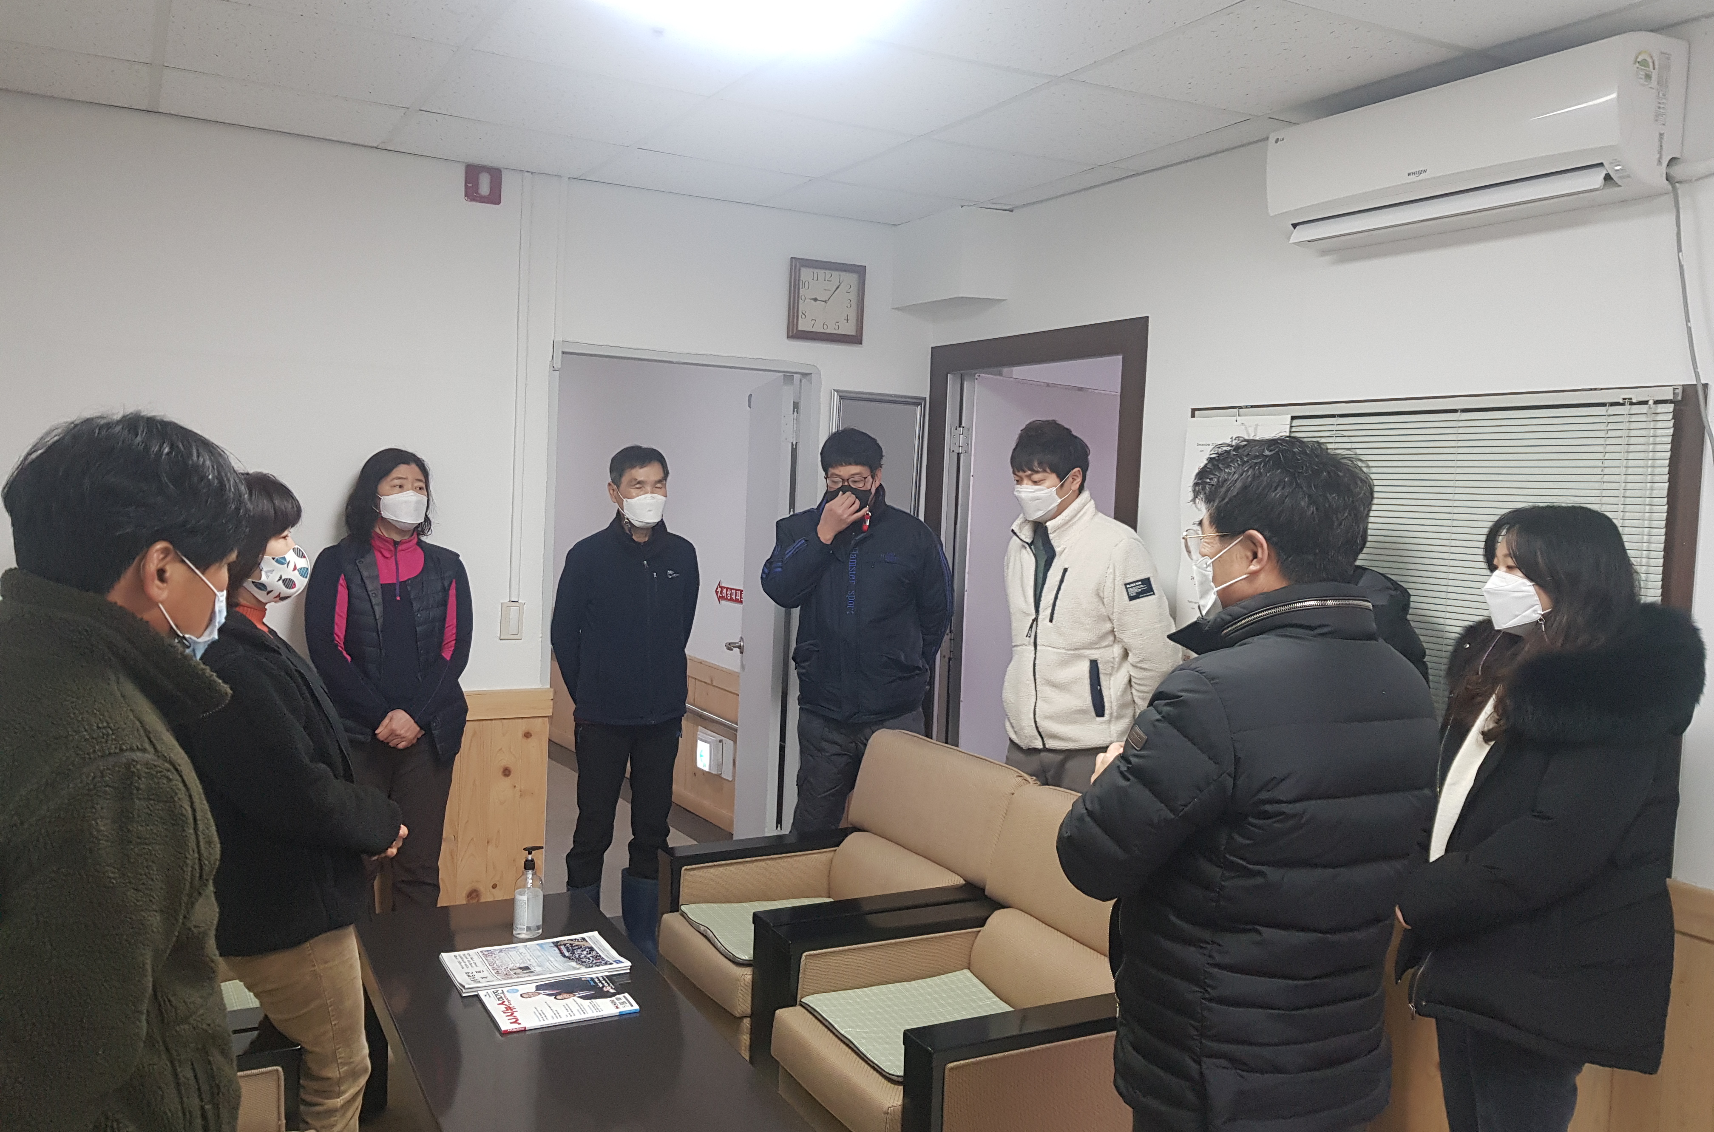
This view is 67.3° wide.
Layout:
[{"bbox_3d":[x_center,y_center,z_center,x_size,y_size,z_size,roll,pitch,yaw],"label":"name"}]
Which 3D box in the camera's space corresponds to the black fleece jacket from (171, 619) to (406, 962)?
[{"bbox_3d":[-1.059,0.383,2.370,0.400,0.600,0.460,1,4,-18],"label":"black fleece jacket"}]

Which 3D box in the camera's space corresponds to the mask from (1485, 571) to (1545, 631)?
[{"bbox_3d":[1.168,0.060,2.280,0.090,0.110,0.135,-5,4,-7],"label":"mask"}]

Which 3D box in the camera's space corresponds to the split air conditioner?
[{"bbox_3d":[1.270,-0.885,2.757,0.200,0.300,0.840,0,4,-30],"label":"split air conditioner"}]

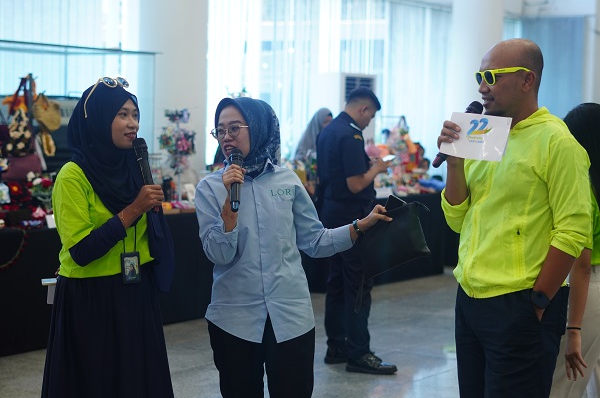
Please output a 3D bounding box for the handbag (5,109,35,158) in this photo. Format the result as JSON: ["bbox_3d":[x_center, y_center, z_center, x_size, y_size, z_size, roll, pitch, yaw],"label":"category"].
[{"bbox_3d":[-1.863,-0.442,8.300,0.210,0.320,0.100,-1,4,-23],"label":"handbag"}]

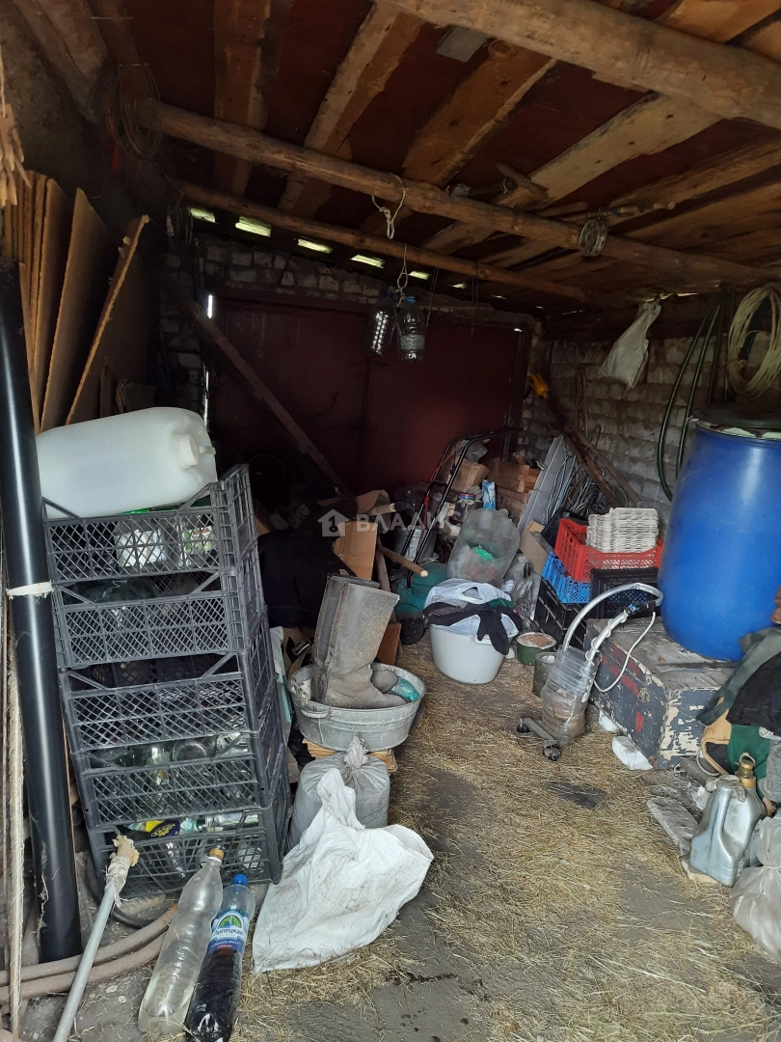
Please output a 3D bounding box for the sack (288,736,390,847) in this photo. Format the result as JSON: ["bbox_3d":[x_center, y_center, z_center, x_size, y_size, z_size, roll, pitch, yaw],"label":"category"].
[{"bbox_3d":[-0.148,0.740,2.070,0.285,0.310,0.265,5,11,0],"label":"sack"}]

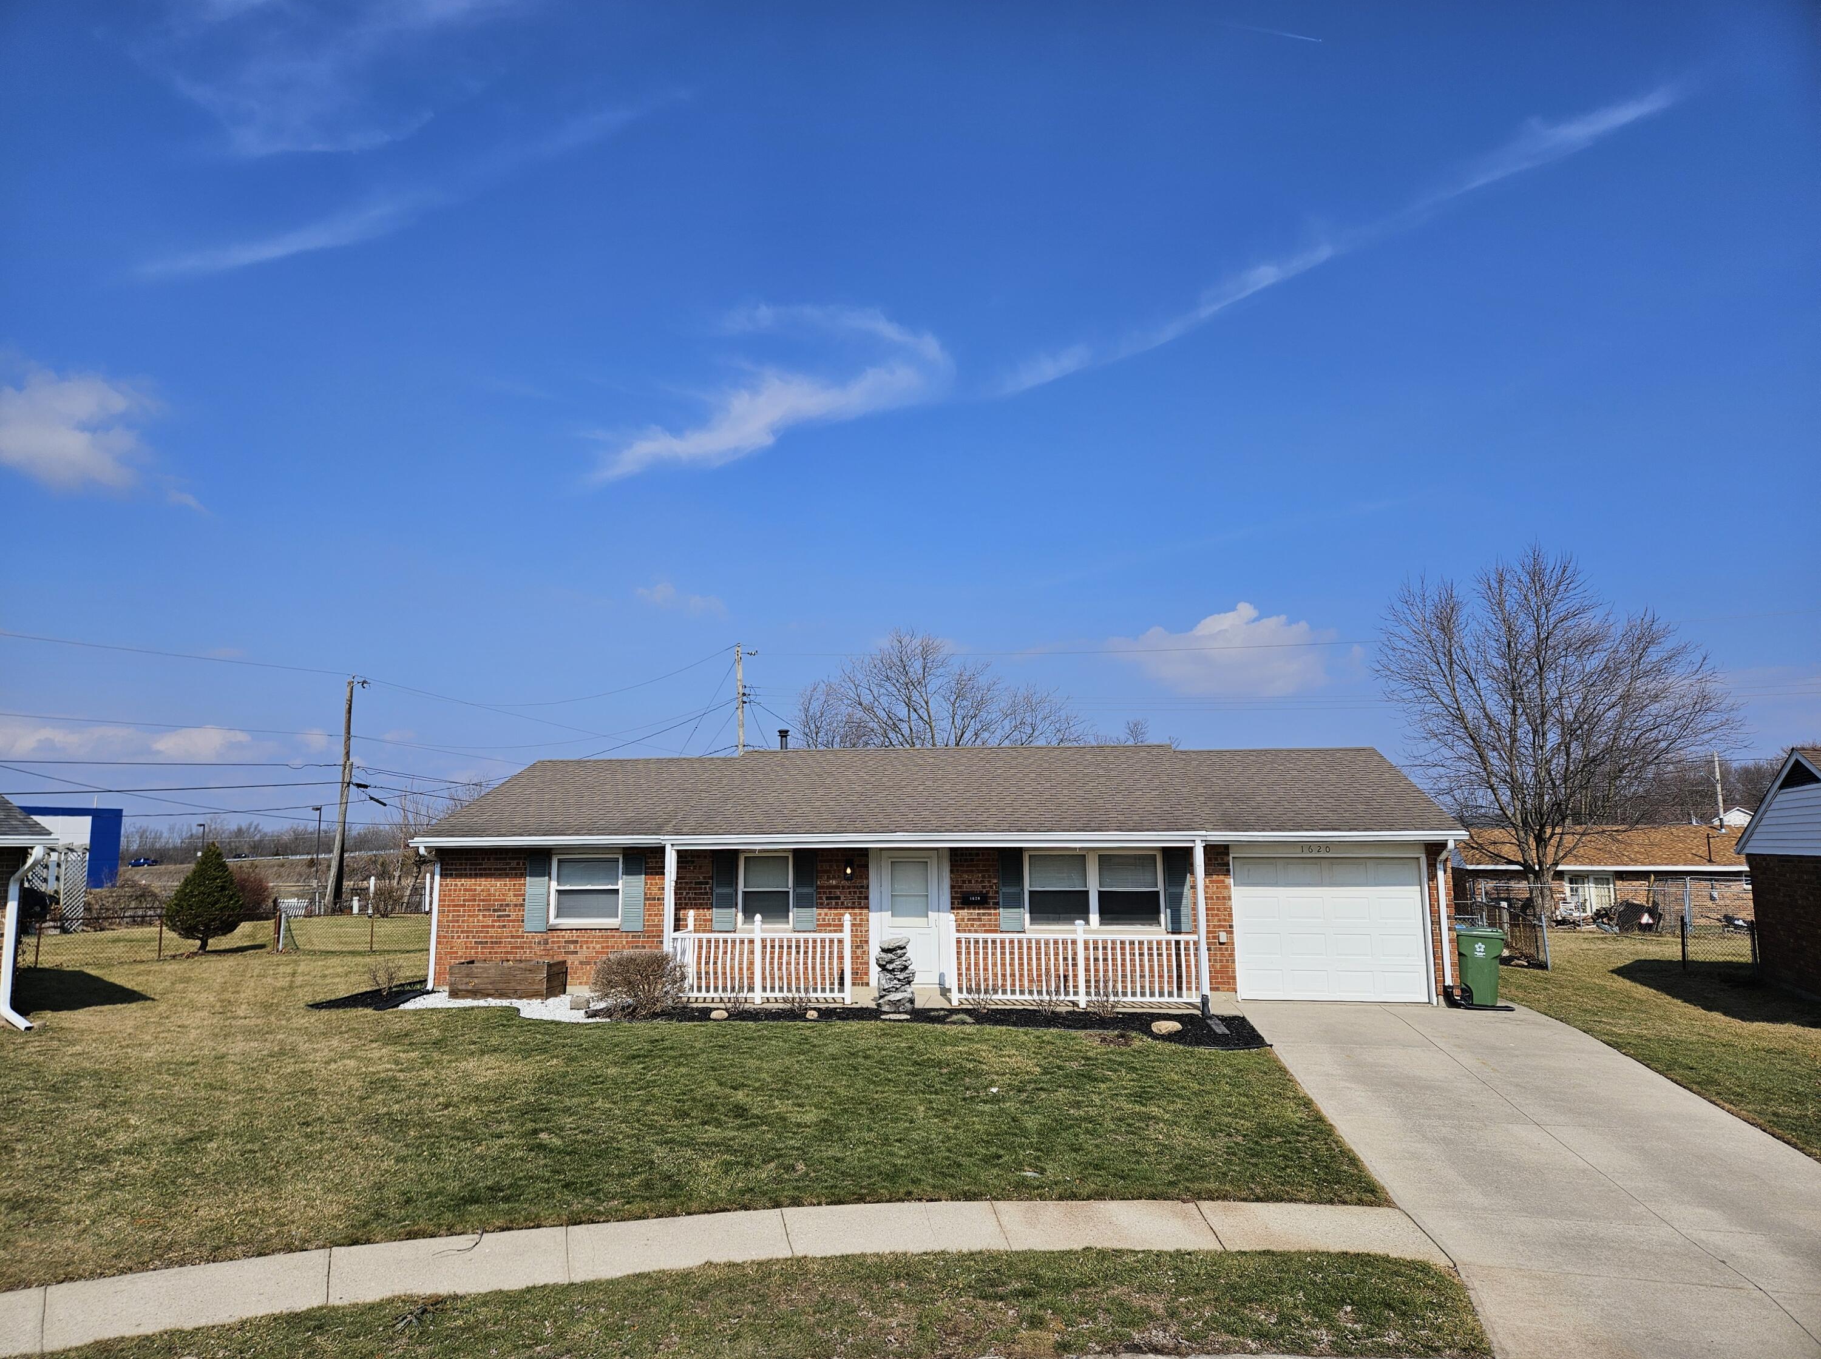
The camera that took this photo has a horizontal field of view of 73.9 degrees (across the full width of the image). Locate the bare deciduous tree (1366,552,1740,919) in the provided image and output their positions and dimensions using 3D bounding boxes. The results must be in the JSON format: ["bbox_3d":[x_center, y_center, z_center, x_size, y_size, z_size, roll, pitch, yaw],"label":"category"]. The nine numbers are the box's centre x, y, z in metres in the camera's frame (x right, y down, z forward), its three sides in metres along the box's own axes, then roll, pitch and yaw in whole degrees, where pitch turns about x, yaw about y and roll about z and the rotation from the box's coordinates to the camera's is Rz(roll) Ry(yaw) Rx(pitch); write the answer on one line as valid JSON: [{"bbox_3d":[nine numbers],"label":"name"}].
[{"bbox_3d":[22.031,1.775,41.213,12.343,13.000,11.500,0,-9,0],"label":"bare deciduous tree"}]

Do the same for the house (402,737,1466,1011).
[{"bbox_3d":[0.548,3.432,22.781,16.150,4.300,9.200,-1,-9,6],"label":"house"}]

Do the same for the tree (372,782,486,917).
[{"bbox_3d":[-19.119,6.656,48.571,5.195,5.260,4.800,0,-9,0],"label":"tree"}]

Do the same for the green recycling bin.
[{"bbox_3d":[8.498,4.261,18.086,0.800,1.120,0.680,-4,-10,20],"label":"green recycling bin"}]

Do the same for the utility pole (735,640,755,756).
[{"bbox_3d":[-6.406,3.919,45.957,0.900,10.779,0.450,0,-9,0],"label":"utility pole"}]

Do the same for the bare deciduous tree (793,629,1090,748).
[{"bbox_3d":[1.306,3.874,50.008,12.346,12.163,11.500,0,-9,0],"label":"bare deciduous tree"}]

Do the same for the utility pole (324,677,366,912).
[{"bbox_3d":[-23.944,4.790,51.401,1.100,9.887,0.500,0,-9,0],"label":"utility pole"}]

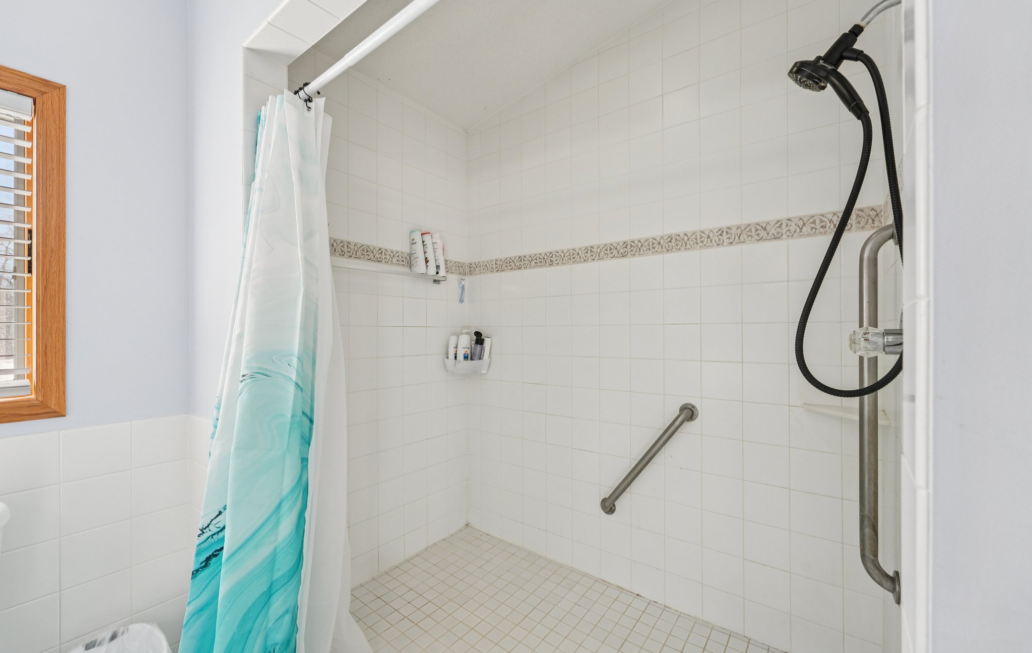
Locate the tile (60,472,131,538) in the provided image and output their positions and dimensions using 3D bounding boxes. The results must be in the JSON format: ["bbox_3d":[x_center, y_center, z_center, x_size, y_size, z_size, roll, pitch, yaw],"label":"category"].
[{"bbox_3d":[-1.288,0.540,1.236,0.010,0.154,0.152,-1,-1,39],"label":"tile"}]

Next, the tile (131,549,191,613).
[{"bbox_3d":[-1.193,0.852,1.349,0.010,0.154,0.142,-1,-1,39],"label":"tile"}]

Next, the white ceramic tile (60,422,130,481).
[{"bbox_3d":[-1.288,0.384,1.237,0.010,0.154,0.152,-1,-1,39],"label":"white ceramic tile"}]

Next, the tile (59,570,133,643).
[{"bbox_3d":[-1.286,0.852,1.233,0.010,0.154,0.152,-1,-1,39],"label":"tile"}]

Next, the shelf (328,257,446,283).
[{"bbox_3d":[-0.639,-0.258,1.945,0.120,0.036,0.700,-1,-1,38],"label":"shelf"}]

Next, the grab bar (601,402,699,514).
[{"bbox_3d":[0.569,0.615,1.788,0.079,0.690,0.078,42,23,28],"label":"grab bar"}]

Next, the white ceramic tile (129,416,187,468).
[{"bbox_3d":[-1.195,0.385,1.352,0.010,0.154,0.142,-1,-1,39],"label":"white ceramic tile"}]

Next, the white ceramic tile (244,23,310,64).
[{"bbox_3d":[-0.666,-0.791,1.122,0.148,0.010,0.113,-1,0,36],"label":"white ceramic tile"}]

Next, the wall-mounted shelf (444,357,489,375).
[{"bbox_3d":[-0.287,0.229,2.381,0.268,0.097,0.170,0,0,-8],"label":"wall-mounted shelf"}]

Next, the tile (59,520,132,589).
[{"bbox_3d":[-1.287,0.696,1.234,0.010,0.154,0.152,-1,-1,39],"label":"tile"}]

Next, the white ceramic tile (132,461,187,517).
[{"bbox_3d":[-1.195,0.541,1.351,0.010,0.154,0.142,-1,-1,39],"label":"white ceramic tile"}]

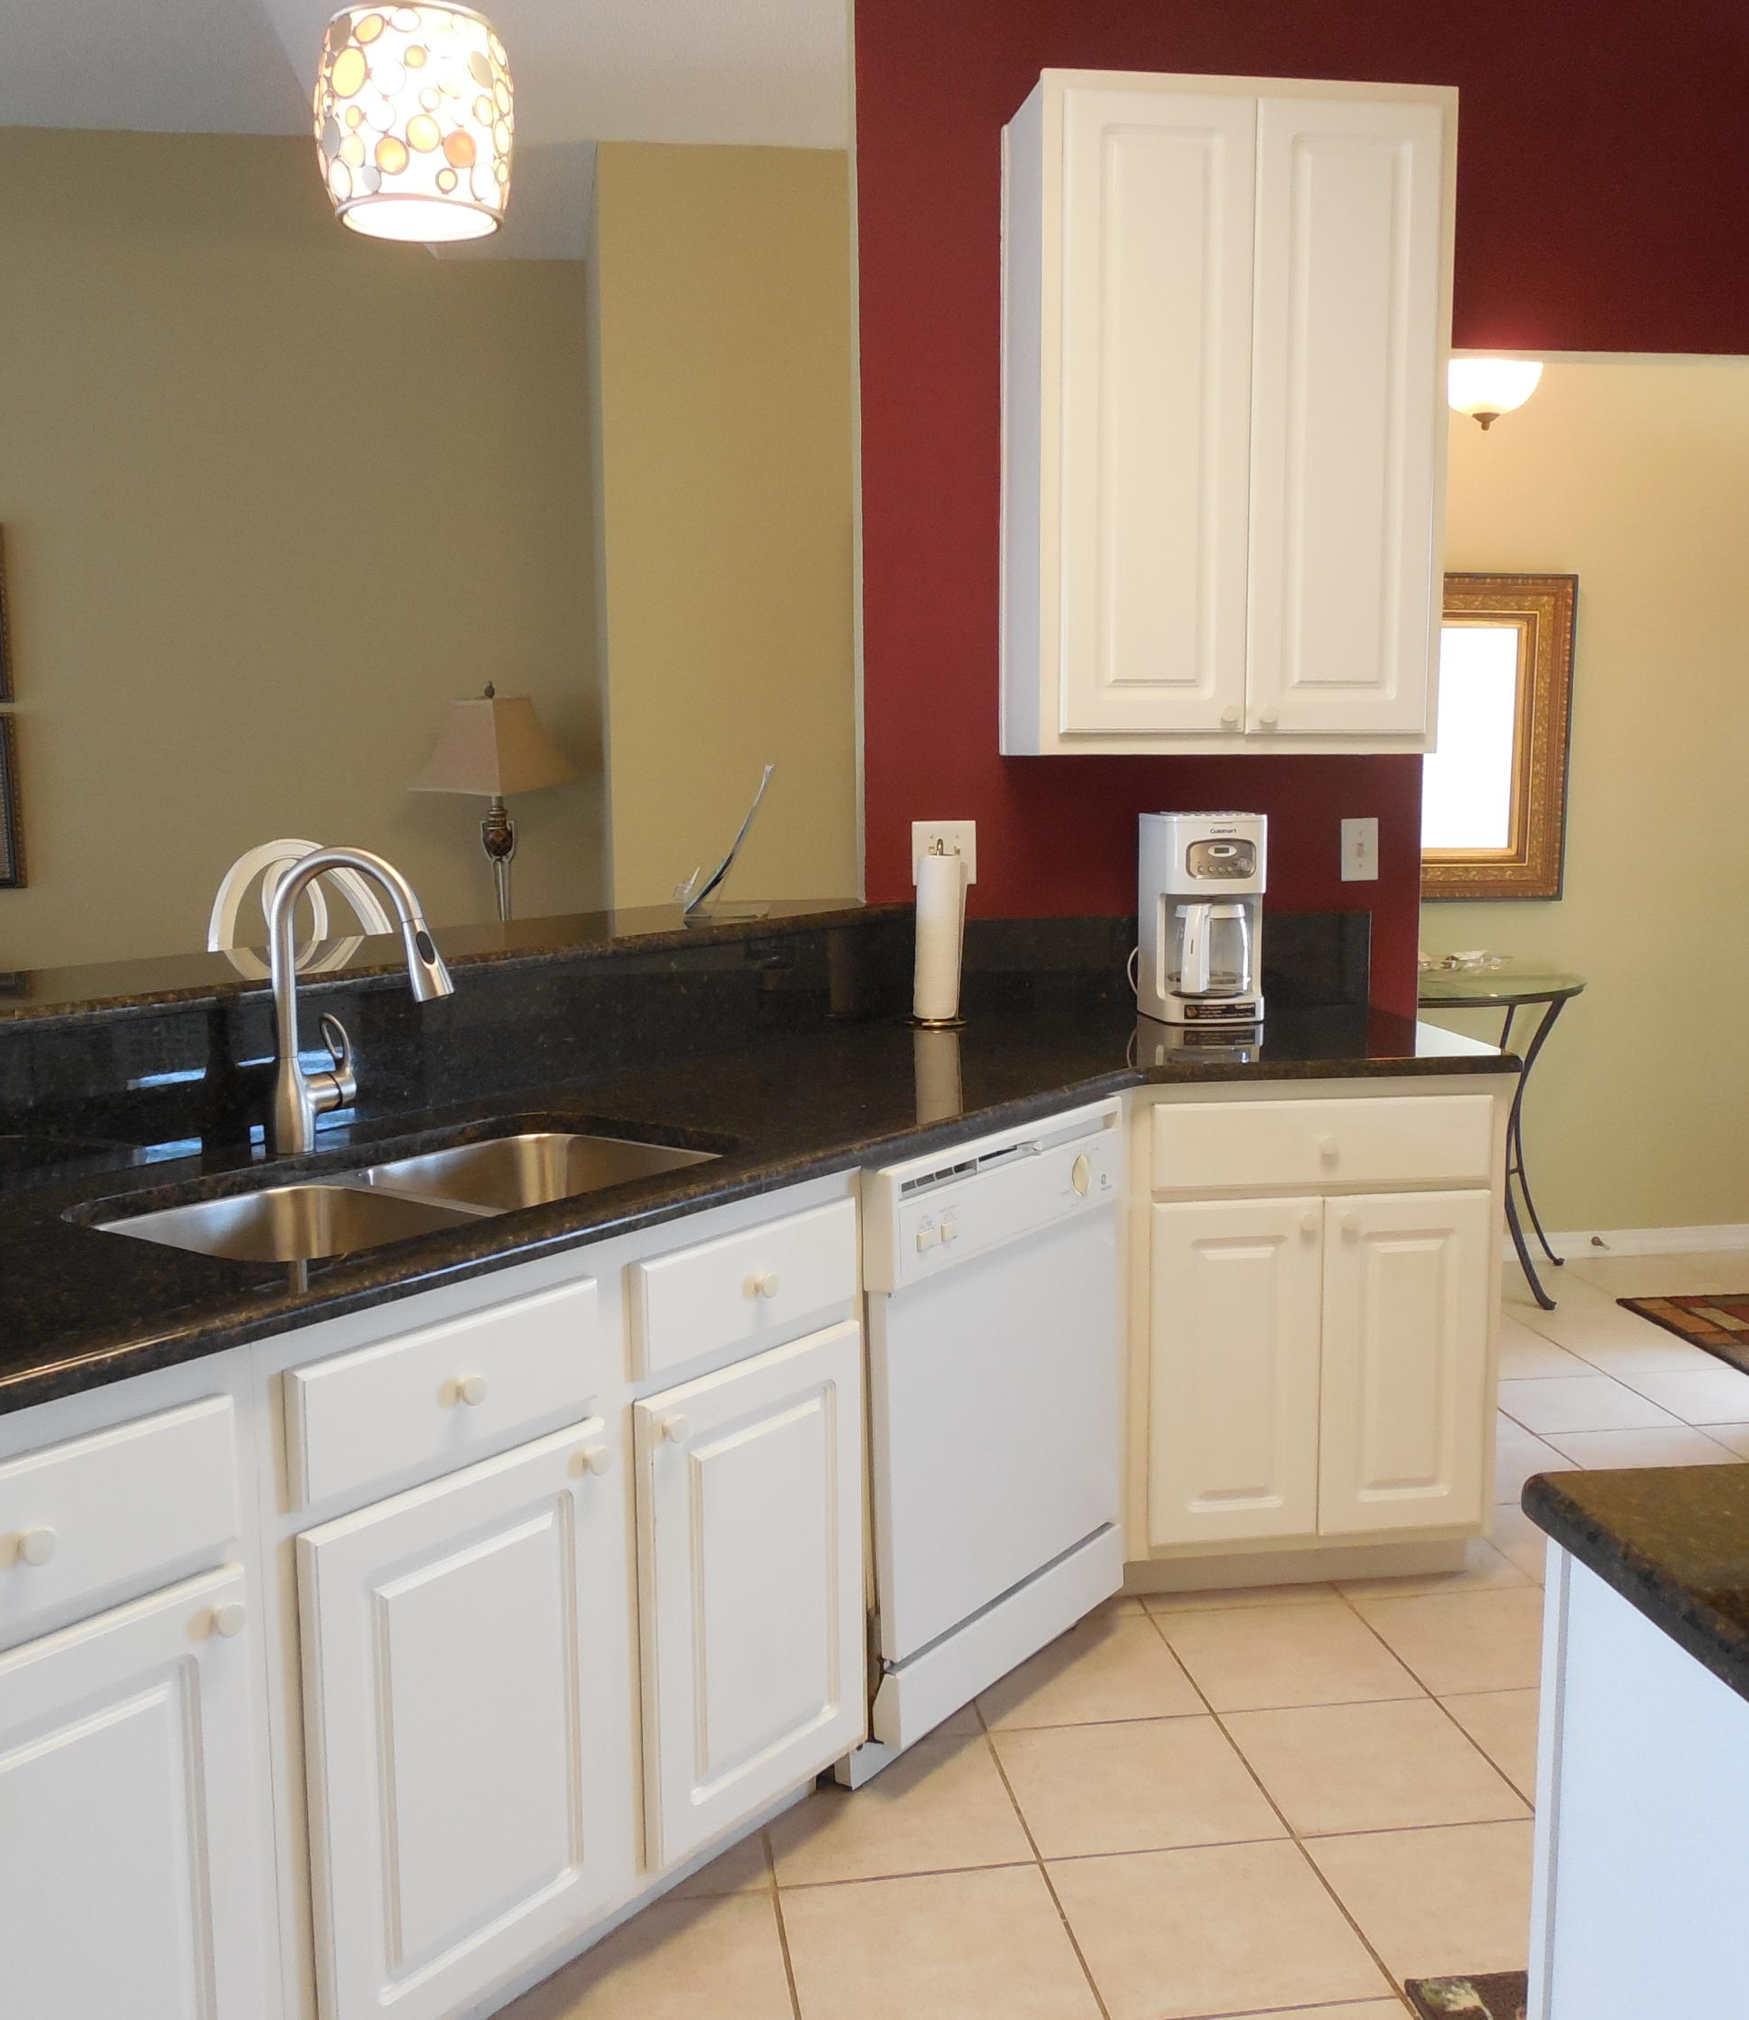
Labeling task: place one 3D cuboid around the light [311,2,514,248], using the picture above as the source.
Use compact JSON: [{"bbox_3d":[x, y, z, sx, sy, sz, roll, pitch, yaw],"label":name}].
[{"bbox_3d":[-0.582,-1.127,2.472,0.245,0.234,0.245,-2,7,-8],"label":"light"}]

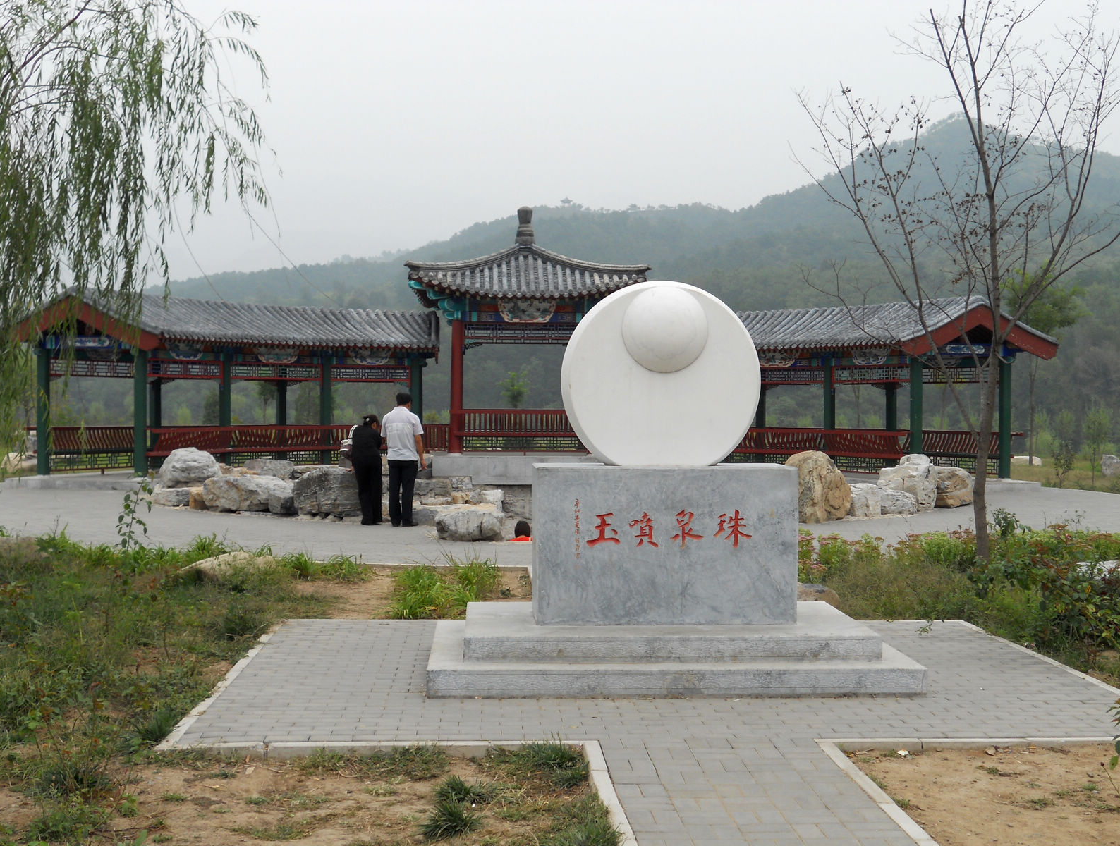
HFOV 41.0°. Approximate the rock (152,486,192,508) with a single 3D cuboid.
[{"bbox_3d":[-5.845,1.096,22.573,0.600,0.330,0.480,1,1,20],"label":"rock"}]

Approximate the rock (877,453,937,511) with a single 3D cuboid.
[{"bbox_3d":[5.270,0.892,22.750,0.850,0.820,0.700,0,1,-3],"label":"rock"}]

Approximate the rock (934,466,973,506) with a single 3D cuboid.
[{"bbox_3d":[6.221,0.995,23.739,0.620,0.660,0.600,0,1,-15],"label":"rock"}]

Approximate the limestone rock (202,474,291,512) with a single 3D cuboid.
[{"bbox_3d":[-4.576,1.007,21.902,1.220,0.540,0.680,1,1,15],"label":"limestone rock"}]

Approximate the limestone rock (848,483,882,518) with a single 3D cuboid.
[{"bbox_3d":[4.338,1.085,21.409,0.510,0.510,0.480,0,1,-15],"label":"limestone rock"}]

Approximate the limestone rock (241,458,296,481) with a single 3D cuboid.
[{"bbox_3d":[-4.874,0.865,25.200,0.900,0.460,0.600,0,1,-3],"label":"limestone rock"}]

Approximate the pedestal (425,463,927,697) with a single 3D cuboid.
[{"bbox_3d":[0.595,0.860,8.920,2.684,1.199,1.830,0,1,-3],"label":"pedestal"}]

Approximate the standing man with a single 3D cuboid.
[{"bbox_3d":[-1.951,0.448,18.750,0.530,1.700,0.350,1,1,9],"label":"standing man"}]

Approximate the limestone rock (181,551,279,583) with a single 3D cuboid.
[{"bbox_3d":[-2.936,1.261,13.335,0.860,0.310,0.520,0,1,0],"label":"limestone rock"}]

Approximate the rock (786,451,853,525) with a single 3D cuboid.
[{"bbox_3d":[3.456,0.846,20.200,0.920,0.950,0.720,0,1,-3],"label":"rock"}]

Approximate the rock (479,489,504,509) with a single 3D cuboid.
[{"bbox_3d":[-0.884,0.993,19.400,0.320,0.270,0.280,0,1,-3],"label":"rock"}]

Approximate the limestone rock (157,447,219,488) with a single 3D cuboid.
[{"bbox_3d":[-5.855,0.728,23.600,0.920,0.660,0.720,0,1,-3],"label":"limestone rock"}]

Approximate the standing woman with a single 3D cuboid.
[{"bbox_3d":[-2.475,0.586,19.050,0.440,1.410,0.440,1,1,20],"label":"standing woman"}]

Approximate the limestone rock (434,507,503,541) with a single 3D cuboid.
[{"bbox_3d":[-1.047,1.135,17.200,0.800,0.380,0.550,0,1,-3],"label":"limestone rock"}]

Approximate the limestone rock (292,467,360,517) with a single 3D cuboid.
[{"bbox_3d":[-3.215,0.948,20.846,1.000,0.700,0.720,1,1,15],"label":"limestone rock"}]

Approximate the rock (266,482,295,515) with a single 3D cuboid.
[{"bbox_3d":[-3.891,1.062,21.018,0.400,0.460,0.450,1,1,15],"label":"rock"}]

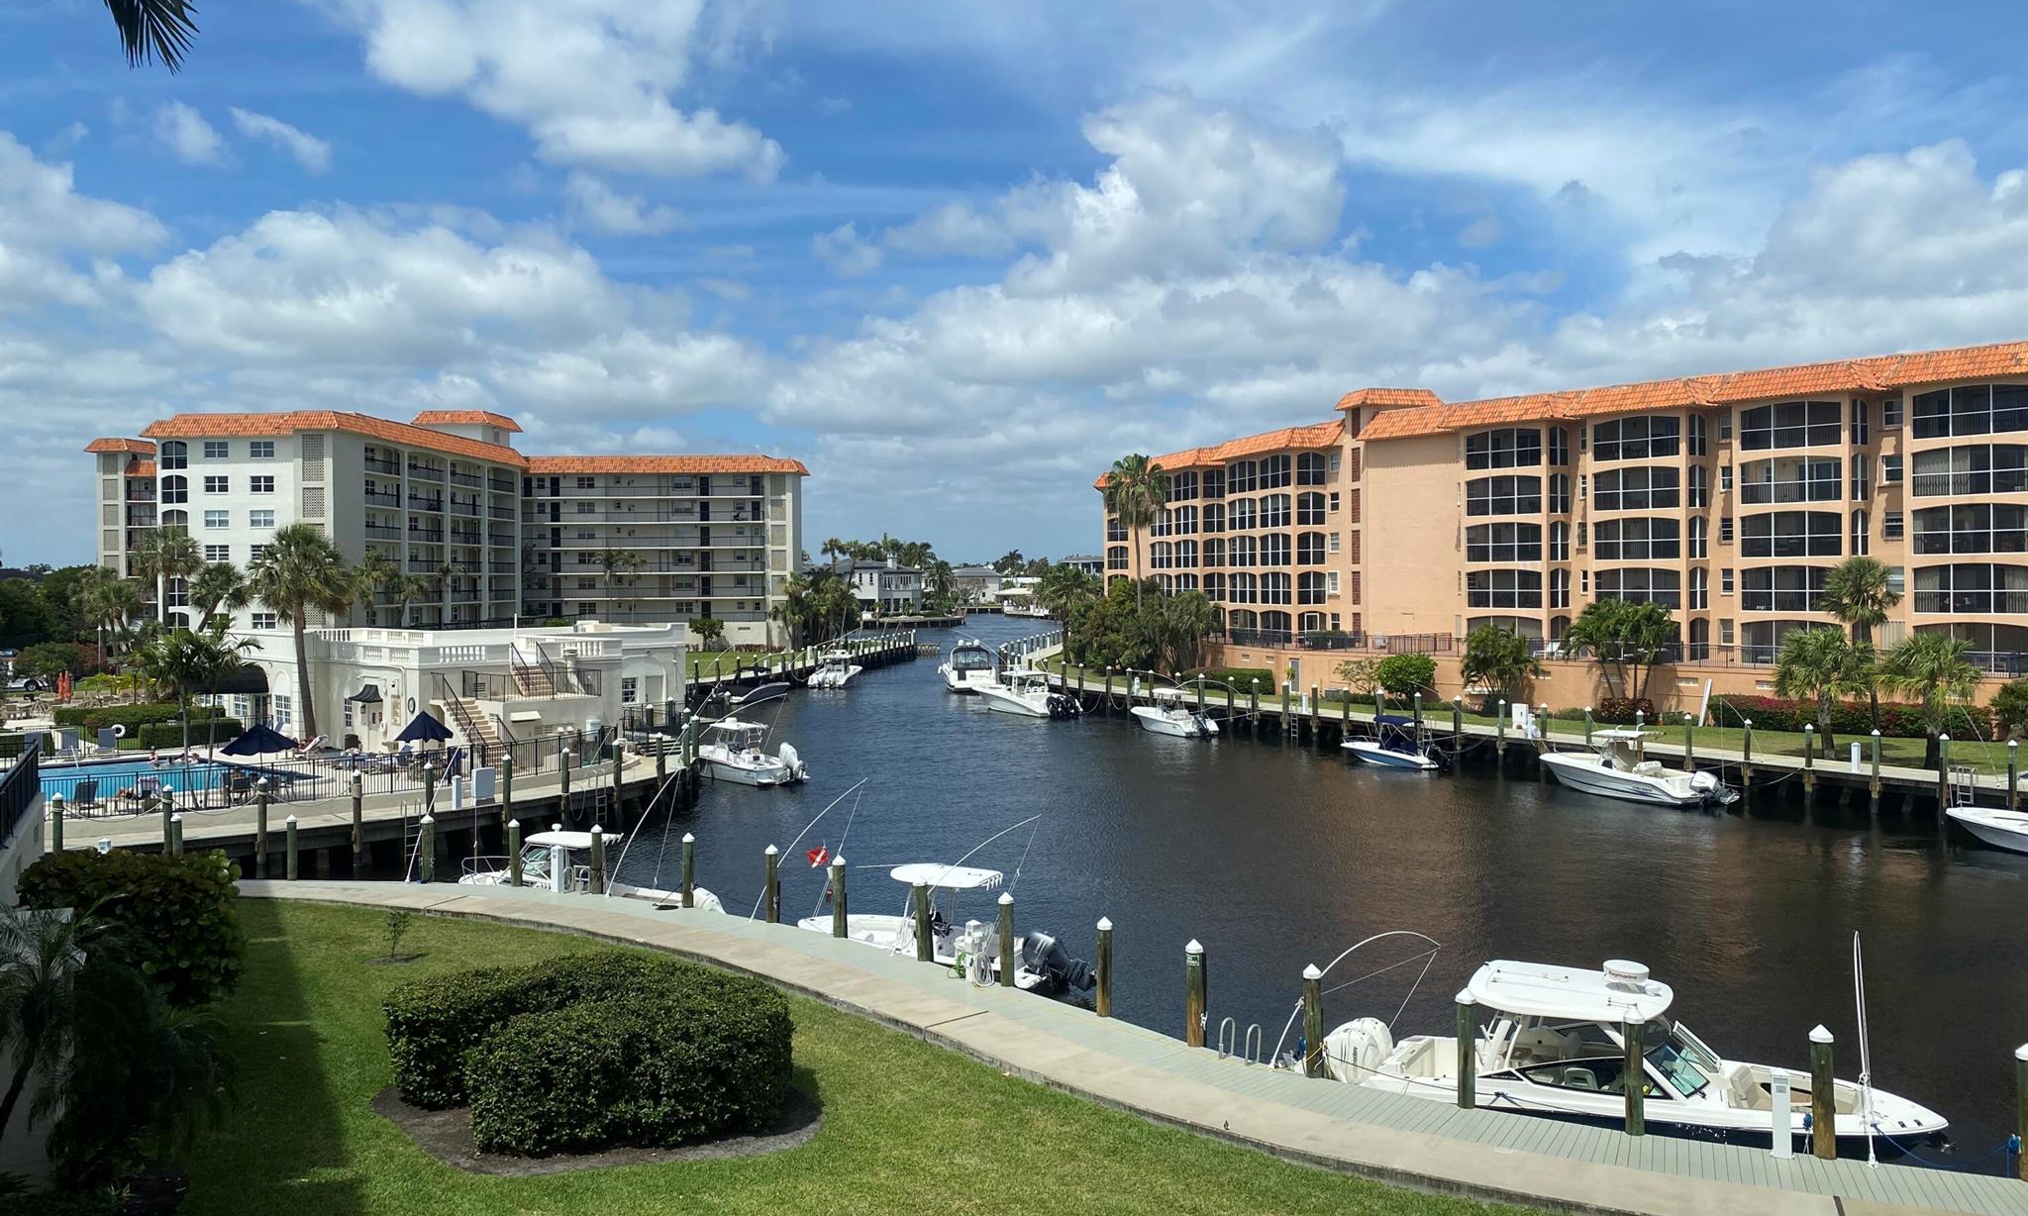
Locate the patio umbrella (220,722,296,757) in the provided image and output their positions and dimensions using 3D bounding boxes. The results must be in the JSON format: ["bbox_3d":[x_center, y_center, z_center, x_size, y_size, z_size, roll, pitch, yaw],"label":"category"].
[{"bbox_3d":[-26.657,5.174,53.903,2.500,2.400,2.500,-1,1,-26],"label":"patio umbrella"}]

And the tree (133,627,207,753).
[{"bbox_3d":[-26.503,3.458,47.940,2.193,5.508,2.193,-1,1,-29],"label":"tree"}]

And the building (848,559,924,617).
[{"bbox_3d":[-25.000,-3.110,292.000,13.000,10.200,12.000,-1,2,-45],"label":"building"}]

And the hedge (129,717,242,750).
[{"bbox_3d":[-35.904,5.484,66.606,4.182,1.020,1.326,-1,1,-39],"label":"hedge"}]

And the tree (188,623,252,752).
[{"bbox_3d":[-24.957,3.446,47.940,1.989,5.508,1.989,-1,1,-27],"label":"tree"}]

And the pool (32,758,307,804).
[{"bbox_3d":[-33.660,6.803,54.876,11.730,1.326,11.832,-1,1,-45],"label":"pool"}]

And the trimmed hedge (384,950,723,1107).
[{"bbox_3d":[-6.856,6.292,23.271,4.800,1.330,1.950,-1,1,-35],"label":"trimmed hedge"}]

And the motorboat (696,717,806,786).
[{"bbox_3d":[-11.650,6.099,65.300,7.500,2.750,2.400,1,1,42],"label":"motorboat"}]

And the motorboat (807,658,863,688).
[{"bbox_3d":[-14.586,5.333,130.560,2.958,2.856,9.180,0,1,14],"label":"motorboat"}]

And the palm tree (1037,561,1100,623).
[{"bbox_3d":[5.024,0.252,140.000,5.800,9.000,5.800,0,1,0],"label":"palm tree"}]

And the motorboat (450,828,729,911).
[{"bbox_3d":[-10.702,6.904,38.435,8.100,2.700,2.550,0,1,23],"label":"motorboat"}]

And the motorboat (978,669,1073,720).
[{"bbox_3d":[0.459,5.541,101.467,3.200,2.900,11.300,-1,1,-31],"label":"motorboat"}]

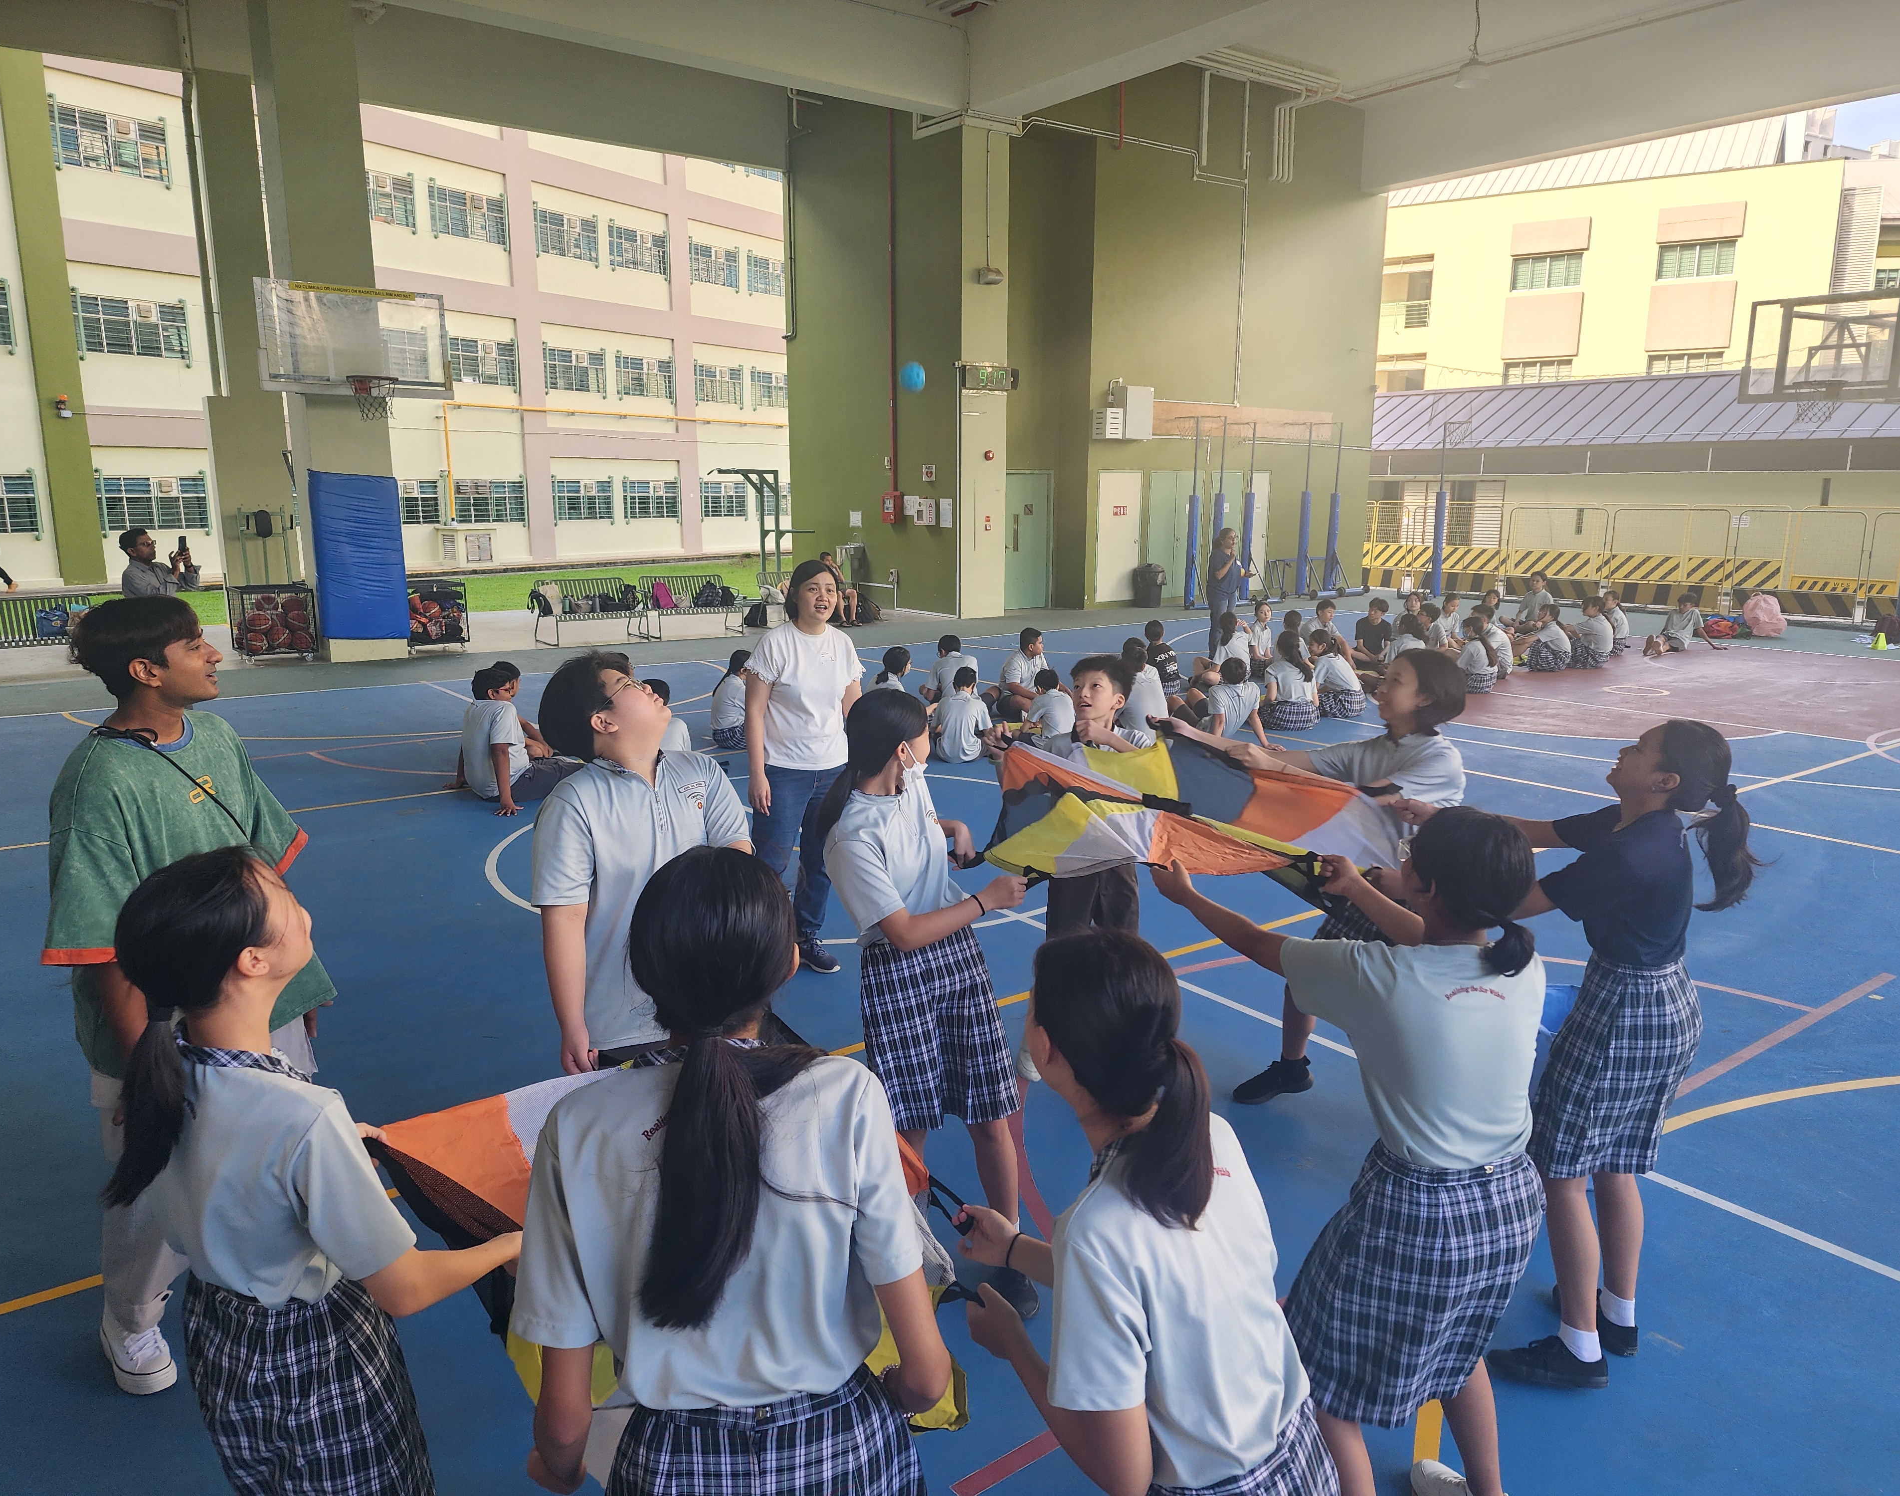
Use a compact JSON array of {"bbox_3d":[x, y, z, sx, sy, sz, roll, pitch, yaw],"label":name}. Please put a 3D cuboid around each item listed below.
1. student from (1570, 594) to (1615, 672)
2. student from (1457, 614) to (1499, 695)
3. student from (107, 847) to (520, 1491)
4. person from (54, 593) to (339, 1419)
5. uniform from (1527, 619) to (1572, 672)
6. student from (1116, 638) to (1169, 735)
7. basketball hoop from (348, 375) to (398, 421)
[{"bbox_3d":[7.134,-1.303,14.759,0.640,0.790,0.450,6,13,29],"label":"student"},{"bbox_3d":[5.201,-0.951,13.092,0.480,0.740,0.600,-3,12,-16],"label":"student"},{"bbox_3d":[-0.804,0.857,1.733,0.600,1.530,0.440,-9,15,-39],"label":"student"},{"bbox_3d":[-1.716,0.541,2.985,0.420,1.710,0.580,7,13,31],"label":"person"},{"bbox_3d":[6.650,-1.173,14.714,0.500,0.550,0.430,7,13,31],"label":"uniform"},{"bbox_3d":[1.512,-0.447,10.108,0.480,0.810,0.680,-8,14,-34],"label":"student"},{"bbox_3d":[-6.034,-3.661,13.890,0.490,0.480,0.520,-8,14,-36],"label":"basketball hoop"}]

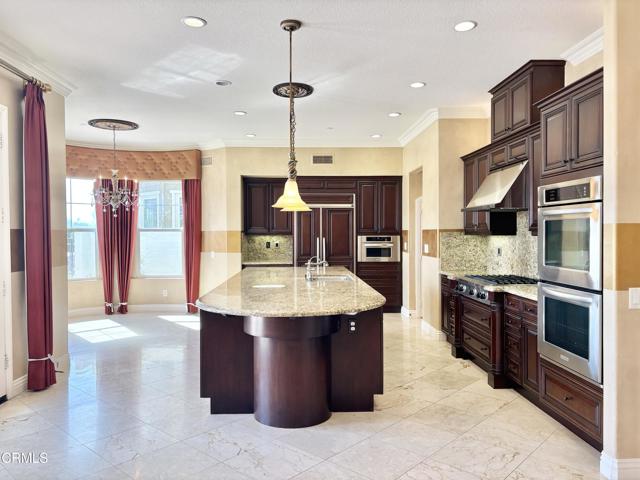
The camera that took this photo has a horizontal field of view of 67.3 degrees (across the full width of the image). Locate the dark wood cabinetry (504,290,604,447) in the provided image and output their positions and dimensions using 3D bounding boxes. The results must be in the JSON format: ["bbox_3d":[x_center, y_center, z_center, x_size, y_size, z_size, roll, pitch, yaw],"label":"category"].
[{"bbox_3d":[2.042,0.894,3.615,0.670,0.870,1.350,0,1,-3],"label":"dark wood cabinetry"}]

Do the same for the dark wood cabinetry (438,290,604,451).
[{"bbox_3d":[1.945,0.897,4.655,0.660,0.900,3.480,0,1,-3],"label":"dark wood cabinetry"}]

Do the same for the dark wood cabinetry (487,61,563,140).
[{"bbox_3d":[2.164,-1.409,5.136,0.335,0.625,1.030,0,1,-3],"label":"dark wood cabinetry"}]

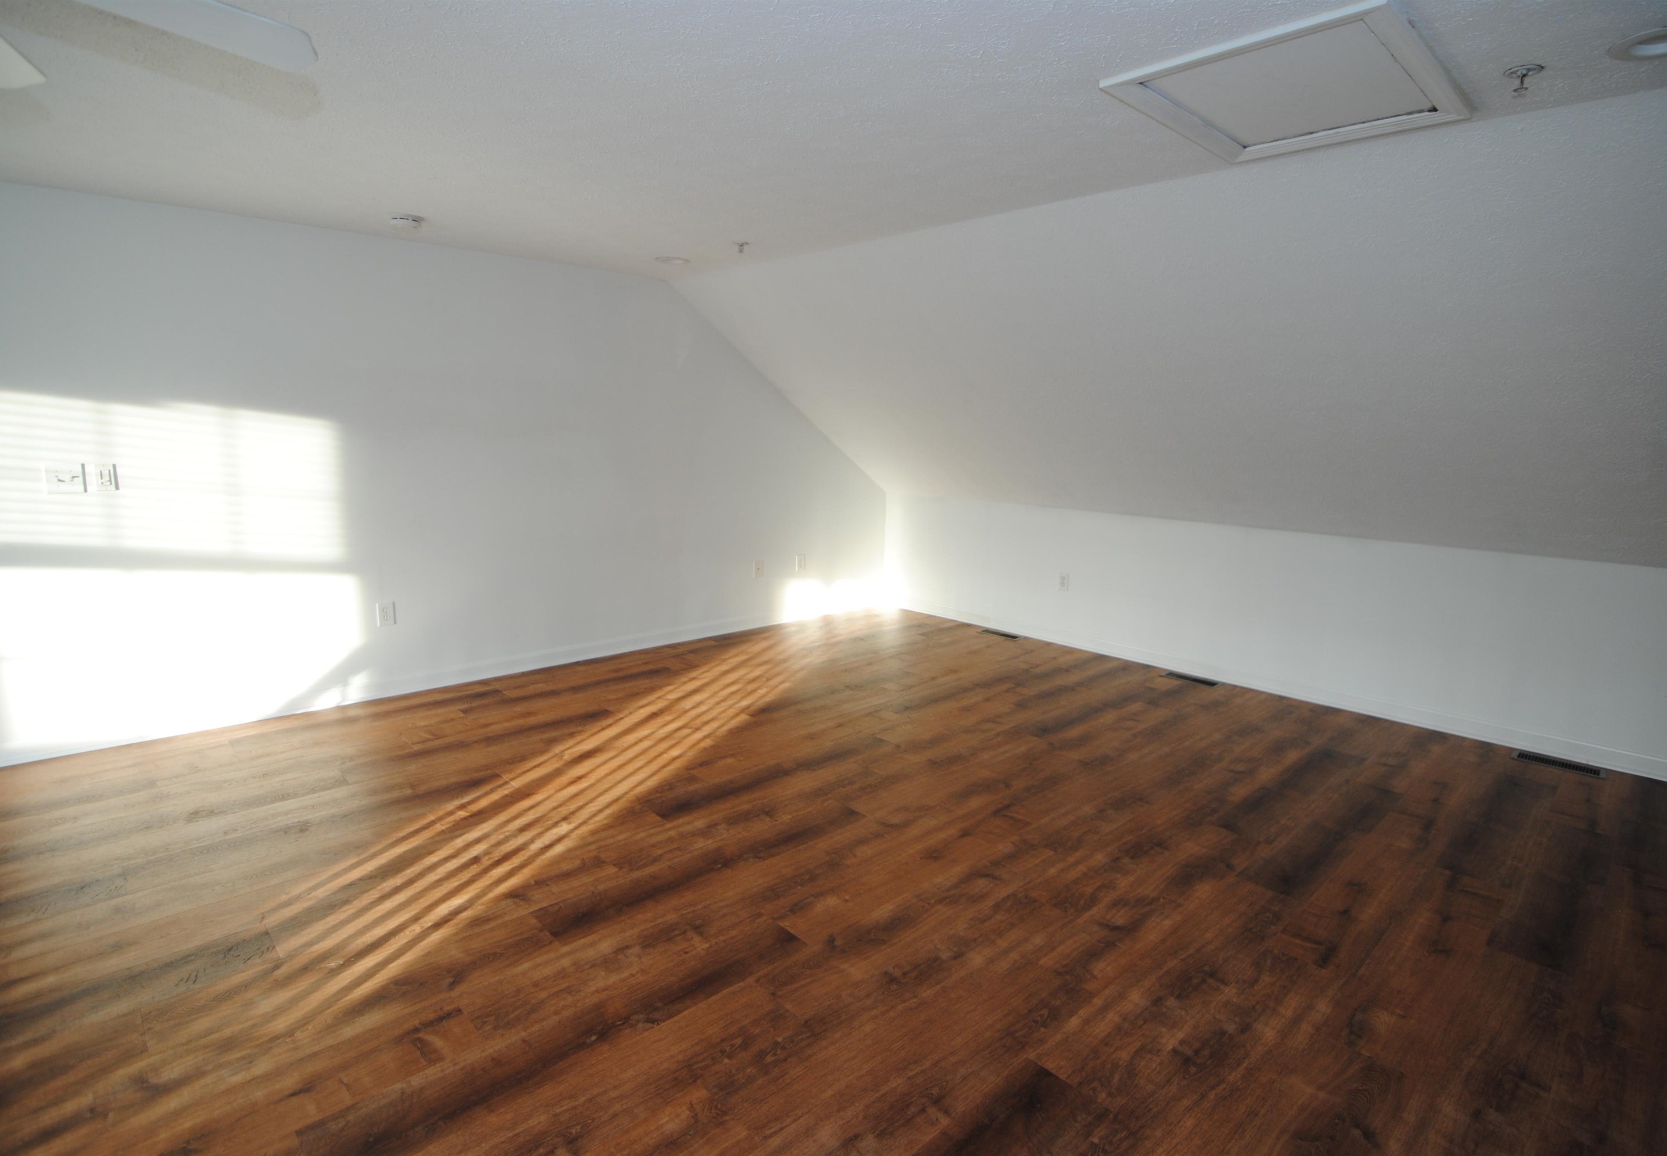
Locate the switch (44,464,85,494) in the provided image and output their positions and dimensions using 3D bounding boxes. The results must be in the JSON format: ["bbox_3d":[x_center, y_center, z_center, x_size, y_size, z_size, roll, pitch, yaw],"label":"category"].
[{"bbox_3d":[-3.253,-0.419,3.250,0.123,0.122,0.020,-8,13,-43],"label":"switch"}]

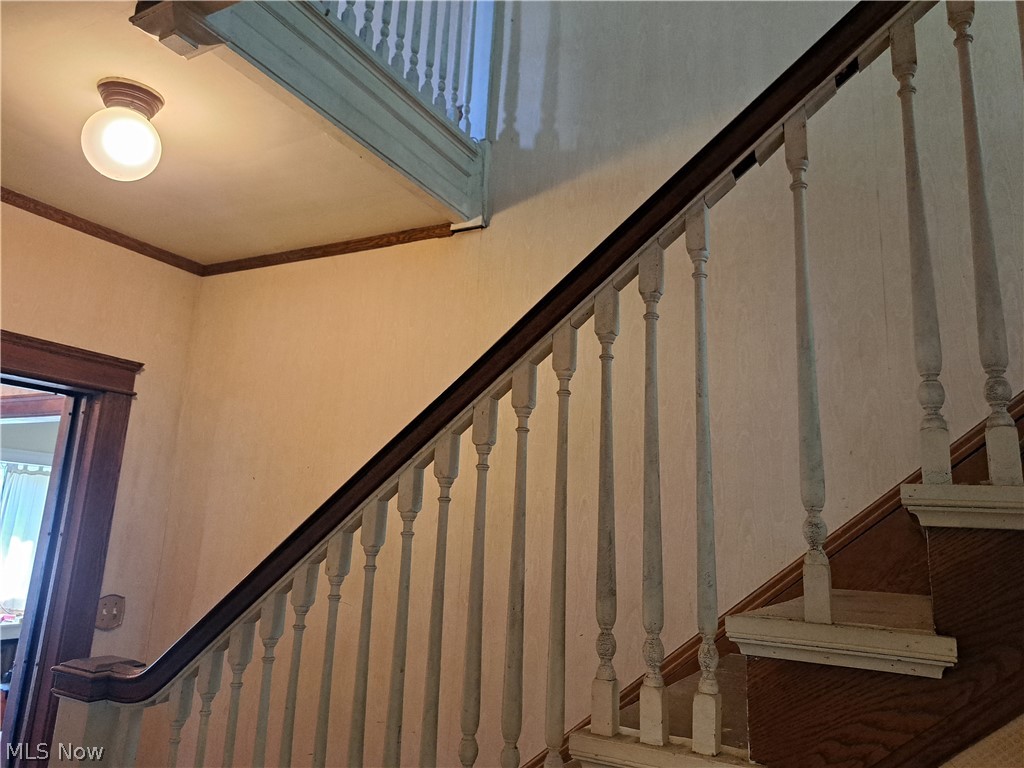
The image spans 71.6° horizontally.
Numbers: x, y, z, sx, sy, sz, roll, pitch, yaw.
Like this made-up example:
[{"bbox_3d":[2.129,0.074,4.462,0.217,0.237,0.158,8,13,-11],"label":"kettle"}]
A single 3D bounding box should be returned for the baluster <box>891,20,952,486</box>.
[{"bbox_3d":[0.639,-0.224,1.115,0.037,0.761,0.037,-4,-13,28],"label":"baluster"}]

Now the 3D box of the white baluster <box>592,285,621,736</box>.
[{"bbox_3d":[0.169,0.203,1.280,0.037,0.787,0.037,-4,-13,28],"label":"white baluster"}]

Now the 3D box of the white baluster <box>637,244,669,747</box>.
[{"bbox_3d":[0.245,0.166,1.246,0.037,0.853,0.037,-4,-13,28],"label":"white baluster"}]

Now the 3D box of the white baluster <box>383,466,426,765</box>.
[{"bbox_3d":[-0.226,0.599,1.410,0.037,0.864,0.037,-4,-13,28],"label":"white baluster"}]

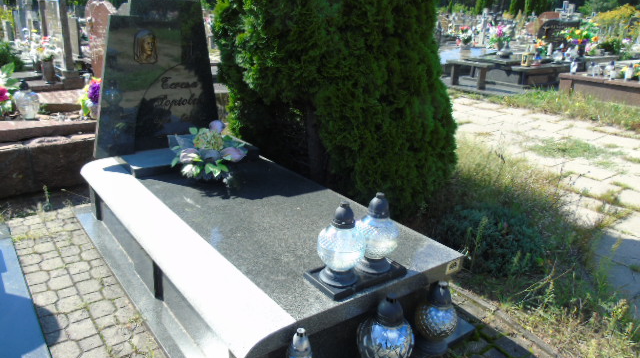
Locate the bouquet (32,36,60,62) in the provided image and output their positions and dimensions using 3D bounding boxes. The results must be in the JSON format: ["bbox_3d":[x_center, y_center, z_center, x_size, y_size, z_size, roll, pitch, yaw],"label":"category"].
[{"bbox_3d":[-2.959,-1.412,5.000,0.310,0.290,0.300,-10,23,-36],"label":"bouquet"}]

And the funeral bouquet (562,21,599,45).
[{"bbox_3d":[5.205,-2.896,9.200,0.660,0.480,0.550,-10,23,-36],"label":"funeral bouquet"}]

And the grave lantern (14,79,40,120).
[{"bbox_3d":[-2.174,-0.601,3.403,0.200,0.300,0.200,-10,23,-36],"label":"grave lantern"}]

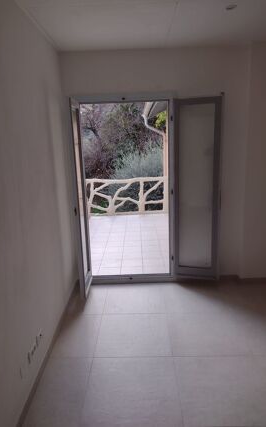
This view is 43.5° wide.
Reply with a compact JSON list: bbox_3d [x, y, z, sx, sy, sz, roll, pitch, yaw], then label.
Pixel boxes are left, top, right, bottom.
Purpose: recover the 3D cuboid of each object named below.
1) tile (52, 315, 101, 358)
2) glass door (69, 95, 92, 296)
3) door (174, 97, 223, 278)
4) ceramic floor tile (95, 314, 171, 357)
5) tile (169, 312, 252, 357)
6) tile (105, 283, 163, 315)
[{"bbox_3d":[-0.479,1.059,2.892,0.360,0.015,0.615,-2,14,2],"label":"tile"},{"bbox_3d":[-0.512,-0.123,3.331,0.050,1.937,0.462,-2,14,2],"label":"glass door"},{"bbox_3d":[0.669,-0.196,3.484,0.462,1.929,0.050,0,15,11],"label":"door"},{"bbox_3d":[0.008,1.043,2.876,0.615,0.015,0.615,-2,14,2],"label":"ceramic floor tile"},{"bbox_3d":[0.622,1.023,2.855,0.615,0.015,0.615,-2,14,2],"label":"tile"},{"bbox_3d":[0.023,0.891,3.474,0.615,0.015,0.621,-2,14,2],"label":"tile"}]

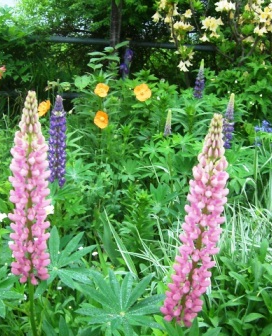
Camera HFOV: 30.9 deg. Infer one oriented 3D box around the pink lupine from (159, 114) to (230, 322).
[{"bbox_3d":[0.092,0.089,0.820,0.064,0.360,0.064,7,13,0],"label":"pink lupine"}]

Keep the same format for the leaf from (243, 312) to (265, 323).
[{"bbox_3d":[0.262,0.334,1.100,0.050,0.020,0.030,1,15,-6],"label":"leaf"}]

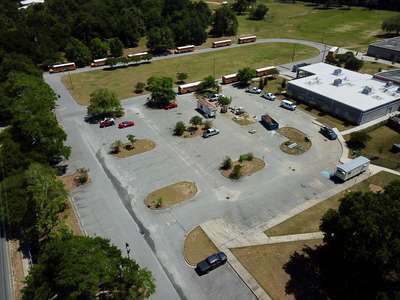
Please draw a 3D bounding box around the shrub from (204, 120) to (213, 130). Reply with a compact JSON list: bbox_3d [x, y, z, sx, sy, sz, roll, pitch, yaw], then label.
[{"bbox_3d":[2.620,-7.320,92.640,2.460,3.340,2.460,-1,33,0],"label":"shrub"}]

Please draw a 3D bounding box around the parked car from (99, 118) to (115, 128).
[{"bbox_3d":[-31.810,-9.056,101.597,4.800,1.700,1.880,-17,35,-22],"label":"parked car"}]

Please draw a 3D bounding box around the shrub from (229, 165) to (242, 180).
[{"bbox_3d":[8.730,5.130,70.570,1.900,2.500,1.900,-18,36,-26],"label":"shrub"}]

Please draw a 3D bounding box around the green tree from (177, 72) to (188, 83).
[{"bbox_3d":[-7.480,-30.810,128.820,4.700,4.130,4.700,-1,33,0],"label":"green tree"}]

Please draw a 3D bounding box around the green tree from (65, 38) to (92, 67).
[{"bbox_3d":[-60.230,-48.320,149.180,12.410,12.790,12.410,-1,33,0],"label":"green tree"}]

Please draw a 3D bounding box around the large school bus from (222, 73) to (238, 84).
[{"bbox_3d":[15.170,-30.900,128.010,12.000,3.100,2.450,-18,36,-25],"label":"large school bus"}]

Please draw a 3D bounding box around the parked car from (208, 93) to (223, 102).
[{"bbox_3d":[5.650,-20.040,113.940,5.400,1.750,1.950,-20,37,-27],"label":"parked car"}]

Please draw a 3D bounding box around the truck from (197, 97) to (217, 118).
[{"bbox_3d":[1.950,-13.790,100.610,2.450,3.200,7.600,-18,36,-25],"label":"truck"}]

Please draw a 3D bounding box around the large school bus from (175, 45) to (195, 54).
[{"bbox_3d":[-8.950,-56.990,170.750,11.400,3.100,2.500,-14,35,-19],"label":"large school bus"}]

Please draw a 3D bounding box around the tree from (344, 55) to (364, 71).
[{"bbox_3d":[71.519,-40.925,140.066,7.800,7.600,7.800,-2,32,0],"label":"tree"}]

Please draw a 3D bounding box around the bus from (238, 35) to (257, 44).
[{"bbox_3d":[29.970,-68.920,188.660,11.900,3.100,2.500,-14,35,-20],"label":"bus"}]

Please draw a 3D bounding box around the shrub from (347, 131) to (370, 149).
[{"bbox_3d":[43.180,-2.720,81.260,4.700,3.700,4.700,-1,32,0],"label":"shrub"}]

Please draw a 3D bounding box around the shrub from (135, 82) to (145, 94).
[{"bbox_3d":[-23.960,-24.390,118.980,3.480,4.270,3.480,-1,33,0],"label":"shrub"}]

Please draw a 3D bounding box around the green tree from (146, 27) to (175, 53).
[{"bbox_3d":[-23.512,-66.377,180.279,15.500,14.000,15.500,-2,32,0],"label":"green tree"}]

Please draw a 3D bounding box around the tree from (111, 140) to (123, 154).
[{"bbox_3d":[-22.940,-0.770,82.750,2.920,3.480,2.920,-1,33,0],"label":"tree"}]

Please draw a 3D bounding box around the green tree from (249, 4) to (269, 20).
[{"bbox_3d":[51.980,-118.510,257.780,14.000,11.000,14.000,-1,32,0],"label":"green tree"}]

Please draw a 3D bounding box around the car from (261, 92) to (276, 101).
[{"bbox_3d":[25.550,-19.880,111.850,1.950,1.800,5.500,-20,37,-27],"label":"car"}]

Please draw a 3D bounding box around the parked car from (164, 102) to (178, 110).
[{"bbox_3d":[-10.360,-15.460,106.350,4.600,1.500,1.850,-18,36,-25],"label":"parked car"}]

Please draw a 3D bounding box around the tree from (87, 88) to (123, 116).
[{"bbox_3d":[-31.700,-15.330,98.590,9.600,8.800,9.600,-18,36,-26],"label":"tree"}]

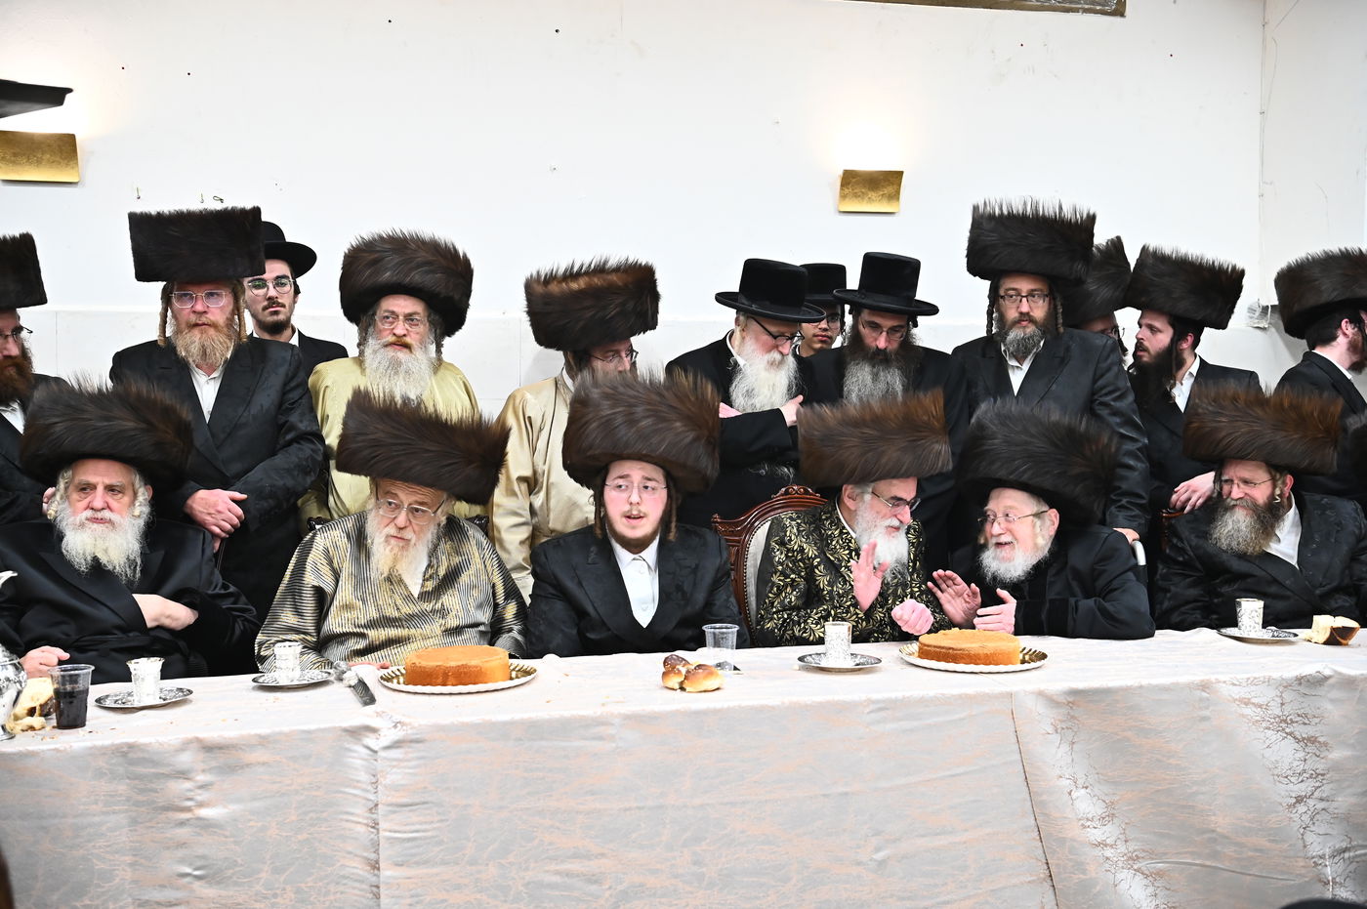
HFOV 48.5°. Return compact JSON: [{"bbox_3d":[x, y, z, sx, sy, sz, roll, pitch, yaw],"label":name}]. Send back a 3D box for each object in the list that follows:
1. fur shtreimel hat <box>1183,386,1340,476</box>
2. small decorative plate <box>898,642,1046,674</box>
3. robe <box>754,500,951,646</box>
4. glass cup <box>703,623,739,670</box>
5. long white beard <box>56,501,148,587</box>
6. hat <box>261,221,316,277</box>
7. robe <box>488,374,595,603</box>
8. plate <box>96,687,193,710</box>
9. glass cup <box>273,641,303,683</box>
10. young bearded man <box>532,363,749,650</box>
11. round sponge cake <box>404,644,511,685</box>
[{"bbox_3d":[1.410,-0.055,3.700,0.342,0.173,0.342,7,-2,0],"label":"fur shtreimel hat"},{"bbox_3d":[0.597,0.416,3.120,0.300,0.018,0.300,0,3,0],"label":"small decorative plate"},{"bbox_3d":[0.420,0.487,3.476,0.480,0.760,0.500,-1,3,-28],"label":"robe"},{"bbox_3d":[0.074,0.382,2.980,0.073,0.087,0.073,0,2,0],"label":"glass cup"},{"bbox_3d":[-1.149,0.175,3.000,0.180,0.175,0.120,-1,2,-16],"label":"long white beard"},{"bbox_3d":[-1.169,-0.567,4.220,0.280,0.130,0.315,-6,-13,-5],"label":"hat"},{"bbox_3d":[-0.279,0.316,4.226,0.500,1.100,0.340,-1,3,-30],"label":"robe"},{"bbox_3d":[-1.075,0.478,3.015,0.196,0.016,0.196,0,3,-15],"label":"plate"},{"bbox_3d":[-0.828,0.430,3.184,0.062,0.082,0.062,0,3,-15],"label":"glass cup"},{"bbox_3d":[-0.115,0.495,3.317,0.520,1.346,0.680,0,3,-7],"label":"young bearded man"},{"bbox_3d":[-0.458,0.427,3.080,0.214,0.049,0.214,0,3,0],"label":"round sponge cake"}]

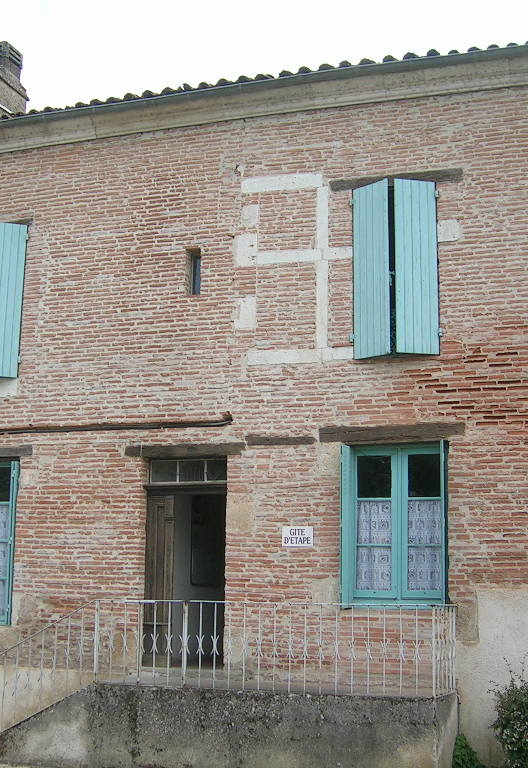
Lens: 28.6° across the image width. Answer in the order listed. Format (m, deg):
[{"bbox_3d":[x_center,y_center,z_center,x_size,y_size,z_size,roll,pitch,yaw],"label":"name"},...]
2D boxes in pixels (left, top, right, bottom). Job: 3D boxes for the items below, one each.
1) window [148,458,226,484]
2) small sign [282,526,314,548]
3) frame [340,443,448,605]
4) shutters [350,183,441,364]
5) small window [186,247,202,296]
[{"bbox_3d":[-0.939,1.098,13.123,1.060,0.320,0.100,-2,-10,18],"label":"window"},{"bbox_3d":[0.403,1.822,12.373,0.370,0.240,0.020,-2,-10,18],"label":"small sign"},{"bbox_3d":[1.520,1.623,11.998,1.230,1.900,0.320,-2,-10,18],"label":"frame"},{"bbox_3d":[1.553,-1.397,12.429,1.060,2.160,0.270,-2,-10,18],"label":"shutters"},{"bbox_3d":[-0.880,-1.443,13.478,0.210,0.630,0.180,-2,-10,18],"label":"small window"}]

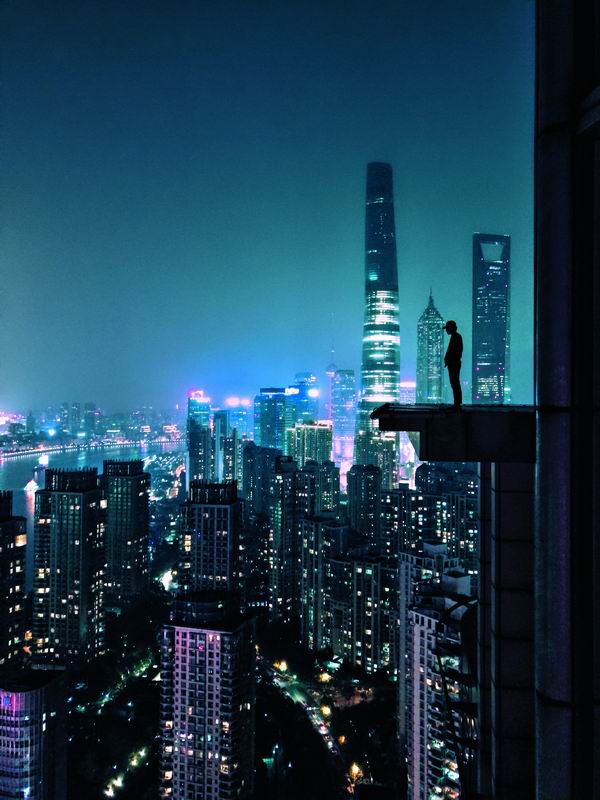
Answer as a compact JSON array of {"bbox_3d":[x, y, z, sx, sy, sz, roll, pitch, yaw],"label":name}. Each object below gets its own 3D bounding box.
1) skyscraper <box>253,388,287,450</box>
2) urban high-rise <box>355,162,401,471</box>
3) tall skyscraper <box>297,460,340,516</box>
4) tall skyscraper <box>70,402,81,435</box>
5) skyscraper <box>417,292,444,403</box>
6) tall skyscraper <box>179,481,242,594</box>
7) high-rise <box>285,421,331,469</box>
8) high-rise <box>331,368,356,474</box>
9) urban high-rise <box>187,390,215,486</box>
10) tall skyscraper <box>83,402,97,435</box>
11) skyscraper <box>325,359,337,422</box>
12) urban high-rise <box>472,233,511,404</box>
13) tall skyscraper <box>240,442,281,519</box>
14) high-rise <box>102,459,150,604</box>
[{"bbox_3d":[-57.740,78.000,1225.000,54.000,198.000,46.000,0,0,-14],"label":"skyscraper"},{"bbox_3d":[150.460,-131.300,1217.000,80.000,632.000,80.000,0,0,7],"label":"urban high-rise"},{"bbox_3d":[17.780,120.900,622.000,38.000,123.000,28.000,0,0,12],"label":"tall skyscraper"},{"bbox_3d":[-1174.320,104.140,3400.000,40.000,178.000,36.000,0,0,0],"label":"tall skyscraper"},{"bbox_3d":[277.900,-29.000,1378.000,49.000,412.000,49.000,0,0,-22],"label":"skyscraper"},{"bbox_3d":[-54.710,115.550,400.000,34.000,132.000,27.000,0,0,6],"label":"tall skyscraper"},{"bbox_3d":[14.680,109.860,1000.000,58.000,148.000,34.000,0,0,20],"label":"high-rise"},{"bbox_3d":[106.320,57.680,1600.000,54.000,257.000,50.000,0,0,6],"label":"high-rise"},{"bbox_3d":[-178.370,83.000,1160.000,40.000,188.000,36.000,0,0,20],"label":"urban high-rise"},{"bbox_3d":[-1102.330,104.140,3400.000,58.000,178.000,42.000,0,0,0],"label":"tall skyscraper"},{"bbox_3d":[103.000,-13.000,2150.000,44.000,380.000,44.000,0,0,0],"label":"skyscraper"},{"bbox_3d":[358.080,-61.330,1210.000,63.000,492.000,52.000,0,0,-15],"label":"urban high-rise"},{"bbox_3d":[-56.350,119.500,935.000,48.000,115.000,24.000,0,0,20],"label":"tall skyscraper"},{"bbox_3d":[-147.890,114.000,550.000,32.000,126.000,25.000,0,0,20],"label":"high-rise"}]

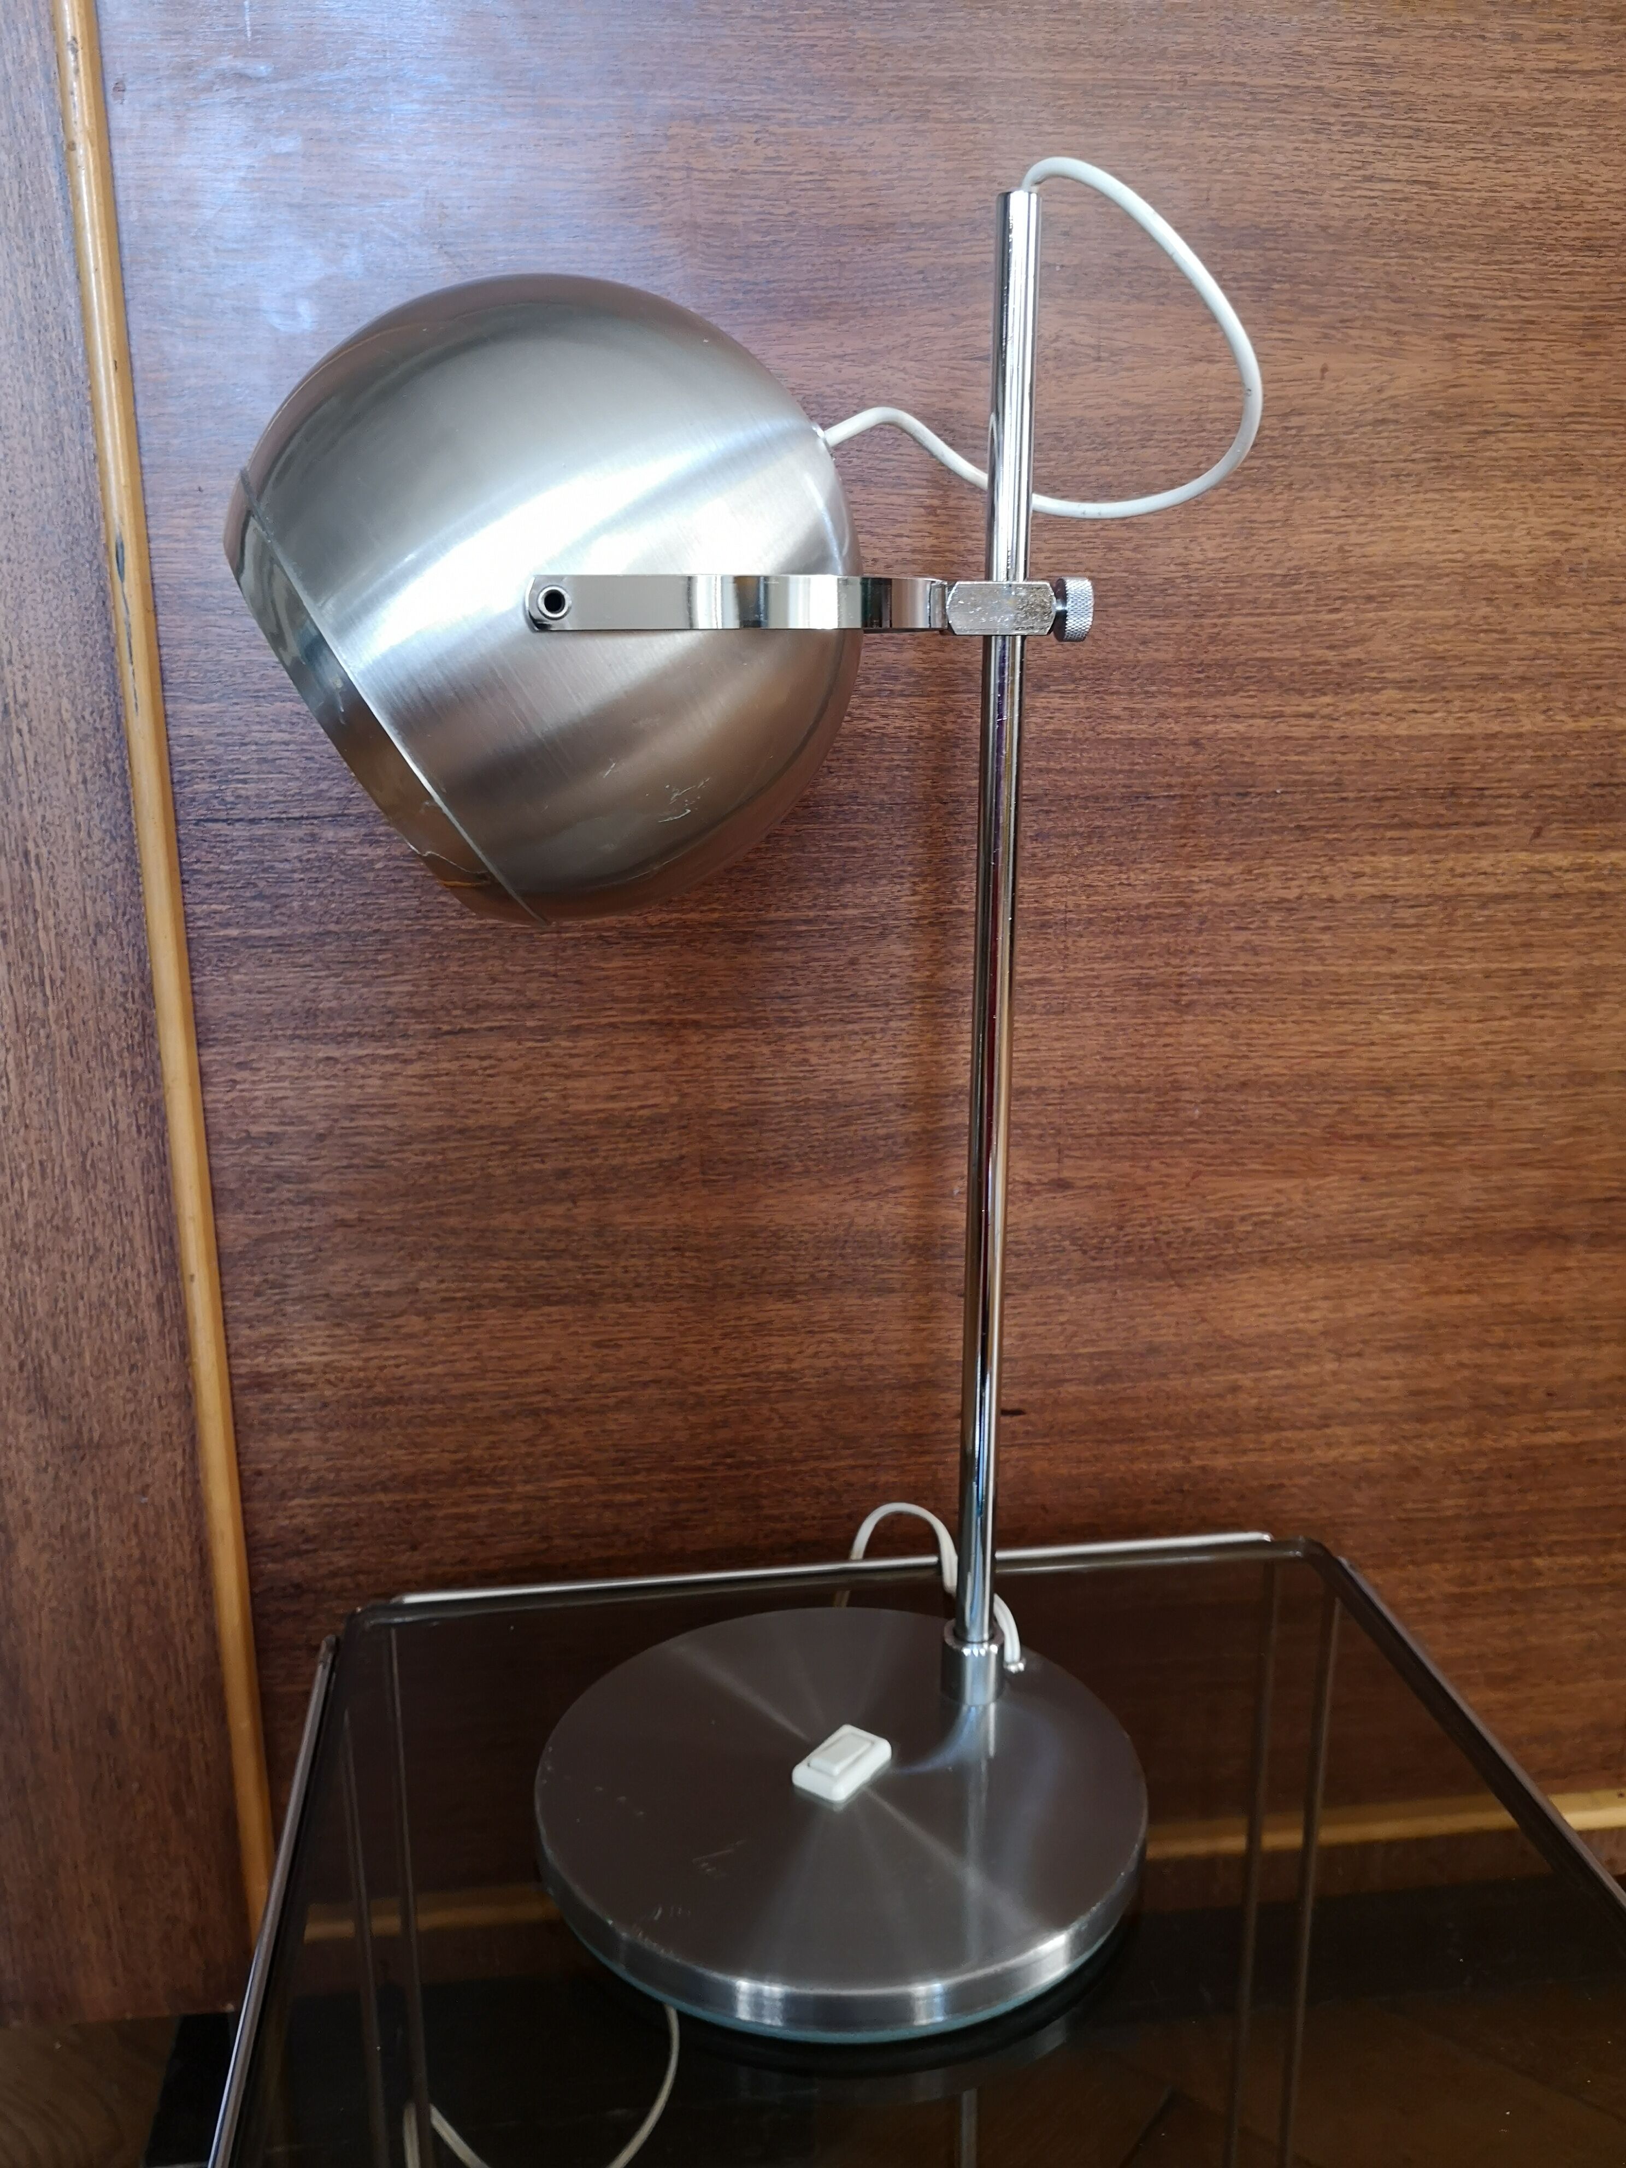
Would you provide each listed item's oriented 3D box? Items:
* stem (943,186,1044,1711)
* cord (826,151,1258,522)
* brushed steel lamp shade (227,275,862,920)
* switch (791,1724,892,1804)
[{"bbox_3d":[0.057,-0.020,0.535,0.021,0.479,0.021,-2,14,-9],"label":"stem"},{"bbox_3d":[0.067,-0.217,0.498,0.133,0.098,0.036,-2,14,-9],"label":"cord"},{"bbox_3d":[-0.066,-0.142,0.486,0.156,0.176,0.176,-32,16,0],"label":"brushed steel lamp shade"},{"bbox_3d":[0.010,0.219,0.548,0.019,0.007,0.030,10,16,34],"label":"switch"}]

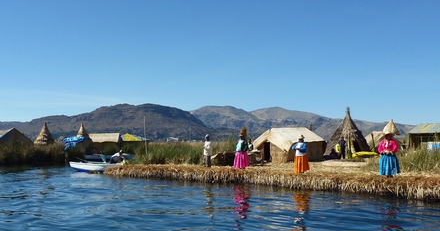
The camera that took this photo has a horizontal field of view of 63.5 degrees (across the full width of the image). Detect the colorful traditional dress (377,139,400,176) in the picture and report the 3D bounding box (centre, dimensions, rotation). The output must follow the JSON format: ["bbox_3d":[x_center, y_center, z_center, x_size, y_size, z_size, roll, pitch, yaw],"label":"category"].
[{"bbox_3d":[5.748,1.479,12.126,0.760,1.230,0.530,-2,-5,29],"label":"colorful traditional dress"}]

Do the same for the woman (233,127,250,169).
[{"bbox_3d":[0.921,1.537,15.230,0.660,1.590,0.480,-2,-5,28],"label":"woman"}]

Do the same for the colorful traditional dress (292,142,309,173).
[{"bbox_3d":[3.242,1.669,14.318,0.700,1.280,0.500,-1,-4,13],"label":"colorful traditional dress"}]

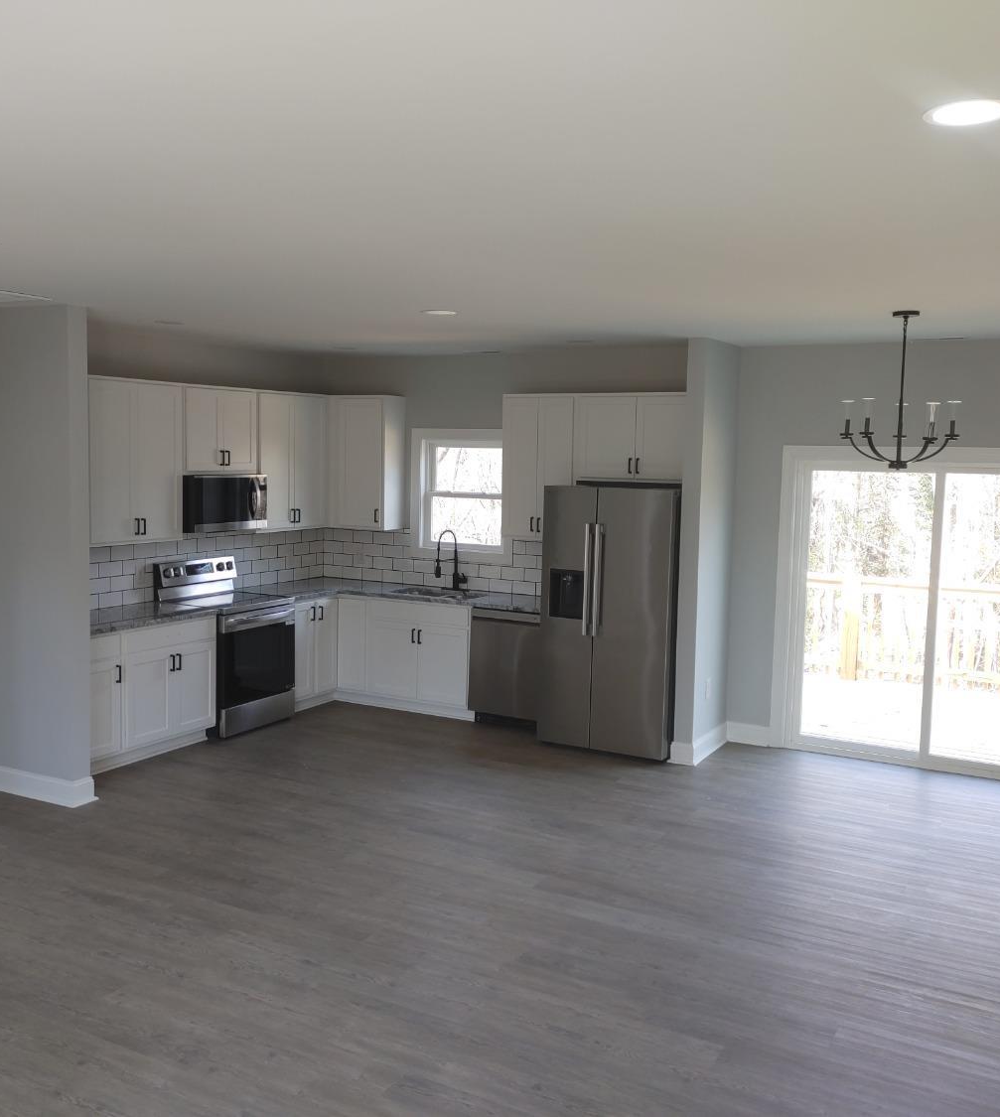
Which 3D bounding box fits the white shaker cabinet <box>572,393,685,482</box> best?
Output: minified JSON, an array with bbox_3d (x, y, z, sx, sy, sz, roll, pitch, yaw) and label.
[{"bbox_3d":[1.005,-0.849,7.864,0.928,0.605,0.315,4,6,29],"label":"white shaker cabinet"}]

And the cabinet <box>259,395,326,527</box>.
[{"bbox_3d":[-1.706,-0.754,8.713,0.315,1.055,0.866,4,6,29],"label":"cabinet"}]

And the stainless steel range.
[{"bbox_3d":[-1.990,0.622,8.180,0.690,1.189,0.758,4,6,29],"label":"stainless steel range"}]

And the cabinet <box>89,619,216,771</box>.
[{"bbox_3d":[-2.462,0.831,7.210,0.635,0.855,1.110,4,6,29],"label":"cabinet"}]

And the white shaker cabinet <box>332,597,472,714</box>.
[{"bbox_3d":[-0.604,0.735,8.820,1.250,0.882,0.636,4,6,29],"label":"white shaker cabinet"}]

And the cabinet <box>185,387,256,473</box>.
[{"bbox_3d":[-2.096,-0.914,7.982,0.315,0.608,0.761,4,6,29],"label":"cabinet"}]

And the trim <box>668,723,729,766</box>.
[{"bbox_3d":[1.369,1.253,7.661,0.170,0.142,0.720,4,6,29],"label":"trim"}]

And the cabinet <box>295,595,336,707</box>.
[{"bbox_3d":[-1.669,0.696,8.636,0.635,0.835,0.535,4,6,29],"label":"cabinet"}]

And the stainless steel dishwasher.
[{"bbox_3d":[0.194,0.770,8.231,0.600,0.833,0.610,4,6,29],"label":"stainless steel dishwasher"}]

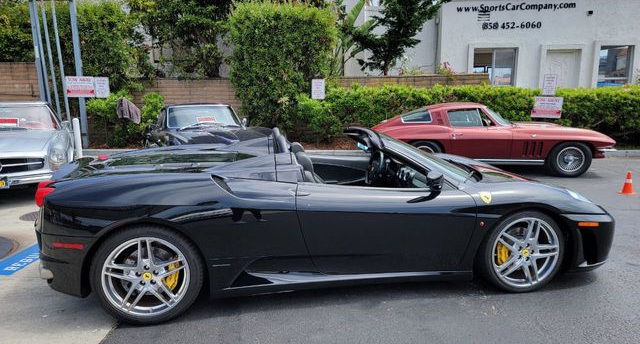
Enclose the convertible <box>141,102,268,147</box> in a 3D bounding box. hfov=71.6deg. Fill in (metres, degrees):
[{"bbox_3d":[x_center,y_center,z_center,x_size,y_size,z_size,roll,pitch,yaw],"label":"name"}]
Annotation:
[{"bbox_3d":[-2.176,-0.609,8.268,1.720,1.270,4.350,-6,11,-27],"label":"convertible"}]

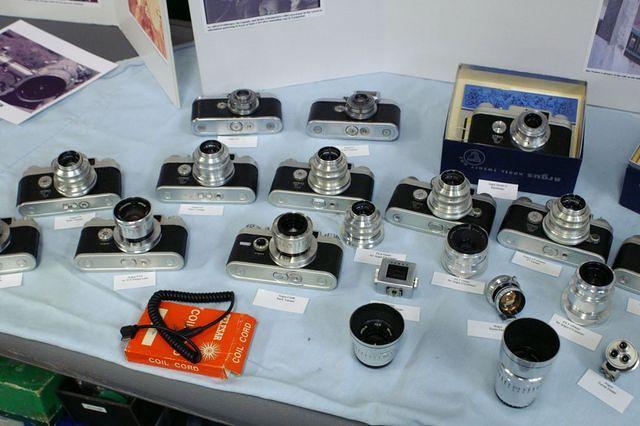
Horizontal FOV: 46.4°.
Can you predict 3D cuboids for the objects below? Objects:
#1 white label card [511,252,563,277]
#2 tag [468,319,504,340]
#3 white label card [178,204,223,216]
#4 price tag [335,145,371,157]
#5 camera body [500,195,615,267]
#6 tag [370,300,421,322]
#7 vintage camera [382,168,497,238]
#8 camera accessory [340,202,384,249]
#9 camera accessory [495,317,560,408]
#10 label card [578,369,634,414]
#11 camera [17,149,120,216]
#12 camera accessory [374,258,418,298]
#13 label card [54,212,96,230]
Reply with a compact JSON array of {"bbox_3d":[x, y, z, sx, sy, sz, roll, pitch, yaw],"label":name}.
[{"bbox_3d":[0.260,0.061,0.892,0.056,0.002,0.019,19,47,21],"label":"white label card"},{"bbox_3d":[0.191,0.130,0.821,0.055,0.002,0.022,6,43,8],"label":"tag"},{"bbox_3d":[-0.154,-0.005,0.973,0.057,0.001,0.019,1,44,3],"label":"white label card"},{"bbox_3d":[0.045,-0.088,1.054,0.050,0.001,0.022,-2,44,-1],"label":"price tag"},{"bbox_3d":[0.292,0.007,0.899,0.133,0.071,0.076,17,46,20],"label":"camera body"},{"bbox_3d":[0.086,0.112,0.852,0.058,0.002,0.022,6,43,6],"label":"tag"},{"bbox_3d":[0.159,-0.027,0.945,0.134,0.079,0.076,13,44,14],"label":"vintage camera"},{"bbox_3d":[0.053,0.011,0.918,0.053,0.048,0.053,-1,44,1],"label":"camera accessory"},{"bbox_3d":[0.204,0.153,0.747,0.056,0.084,0.056,0,43,0],"label":"camera accessory"},{"bbox_3d":[0.295,0.183,0.770,0.051,0.001,0.025,34,54,31],"label":"label card"},{"bbox_3d":[-0.329,-0.052,0.978,0.133,0.071,0.076,-6,50,-7],"label":"camera"},{"bbox_3d":[0.090,0.078,0.874,0.047,0.022,0.037,9,43,9],"label":"camera accessory"},{"bbox_3d":[-0.314,0.010,0.960,0.052,0.001,0.025,-7,44,-6],"label":"label card"}]

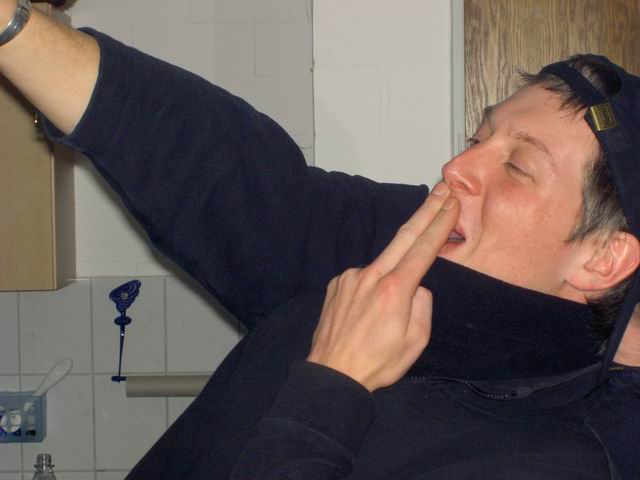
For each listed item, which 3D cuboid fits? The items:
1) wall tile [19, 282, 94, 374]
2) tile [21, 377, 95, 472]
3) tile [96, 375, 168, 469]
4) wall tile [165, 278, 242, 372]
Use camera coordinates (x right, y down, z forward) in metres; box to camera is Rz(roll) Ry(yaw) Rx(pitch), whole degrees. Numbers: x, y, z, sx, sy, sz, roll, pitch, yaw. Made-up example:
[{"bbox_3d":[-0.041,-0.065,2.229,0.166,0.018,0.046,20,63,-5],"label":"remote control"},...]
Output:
[{"bbox_3d":[-0.545,0.180,4.425,0.150,0.200,0.010,-1,3,0],"label":"wall tile"},{"bbox_3d":[-0.541,0.379,4.435,0.150,0.200,0.010,-1,3,0],"label":"tile"},{"bbox_3d":[-0.392,0.379,4.435,0.150,0.200,0.010,-1,3,0],"label":"tile"},{"bbox_3d":[-0.241,0.175,4.425,0.150,0.200,0.010,-1,3,0],"label":"wall tile"}]

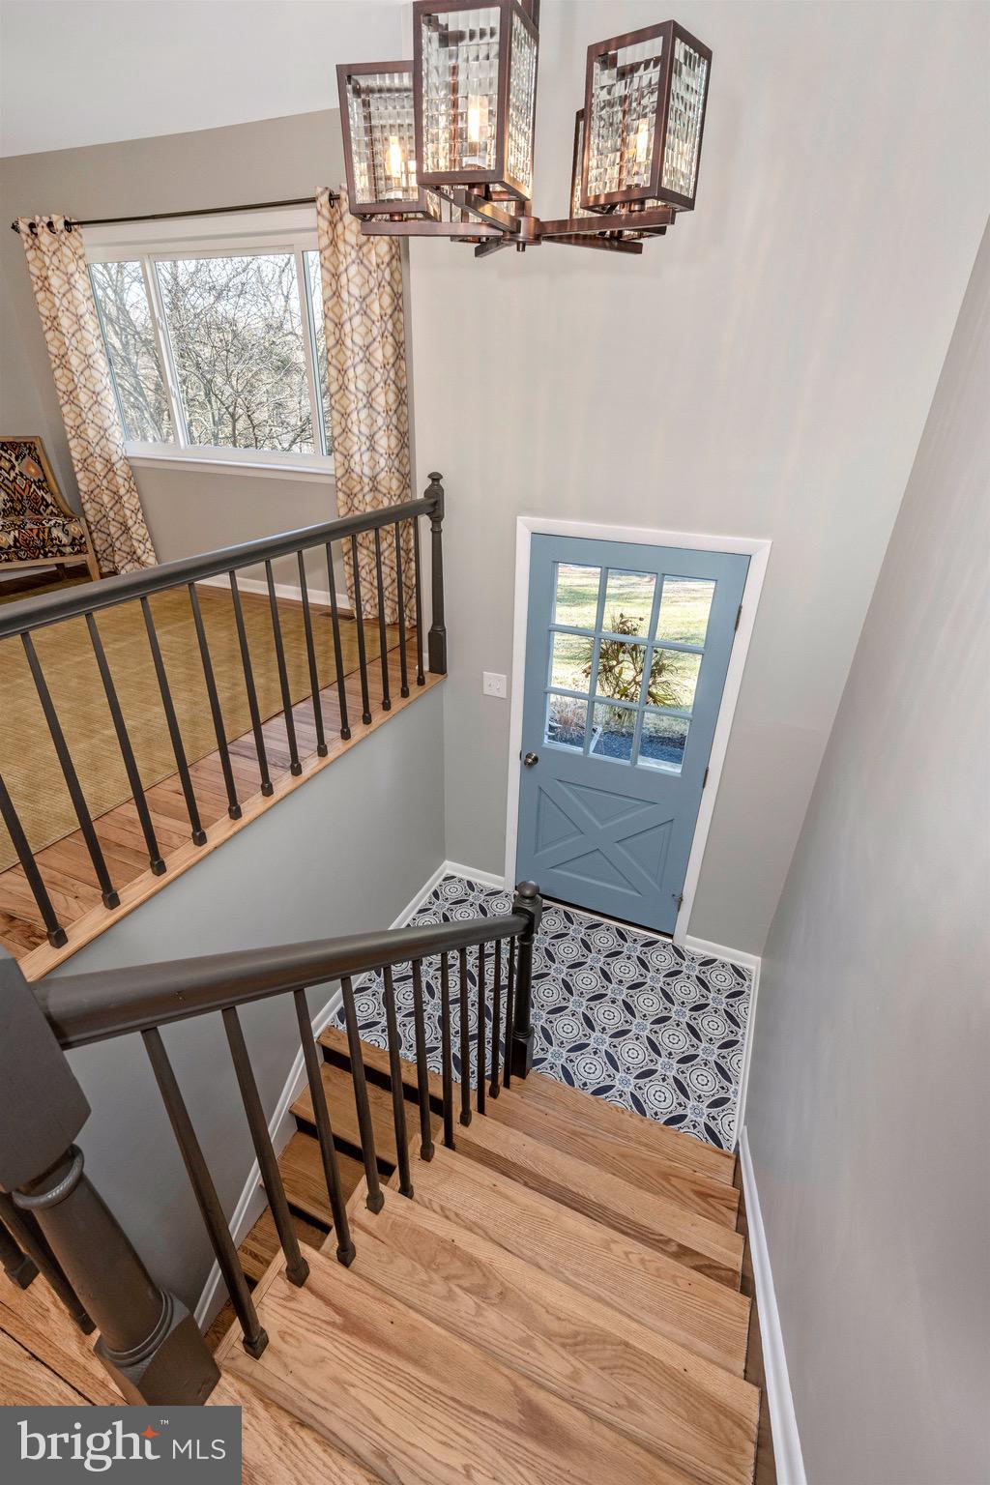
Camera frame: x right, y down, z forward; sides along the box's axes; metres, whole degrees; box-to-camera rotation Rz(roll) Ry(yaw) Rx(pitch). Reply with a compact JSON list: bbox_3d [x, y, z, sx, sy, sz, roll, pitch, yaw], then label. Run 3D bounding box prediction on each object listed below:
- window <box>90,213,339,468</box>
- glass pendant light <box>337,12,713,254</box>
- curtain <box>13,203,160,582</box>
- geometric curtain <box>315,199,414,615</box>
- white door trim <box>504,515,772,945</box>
[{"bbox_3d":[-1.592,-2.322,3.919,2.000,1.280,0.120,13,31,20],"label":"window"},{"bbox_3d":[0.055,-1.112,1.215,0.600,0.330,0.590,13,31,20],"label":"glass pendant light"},{"bbox_3d":[-2.679,-2.169,4.394,0.590,2.120,0.120,13,31,20],"label":"curtain"},{"bbox_3d":[-0.686,-1.700,3.630,0.480,2.125,0.120,13,31,20],"label":"geometric curtain"},{"bbox_3d":[0.570,0.037,3.226,1.045,2.109,0.080,13,31,20],"label":"white door trim"}]

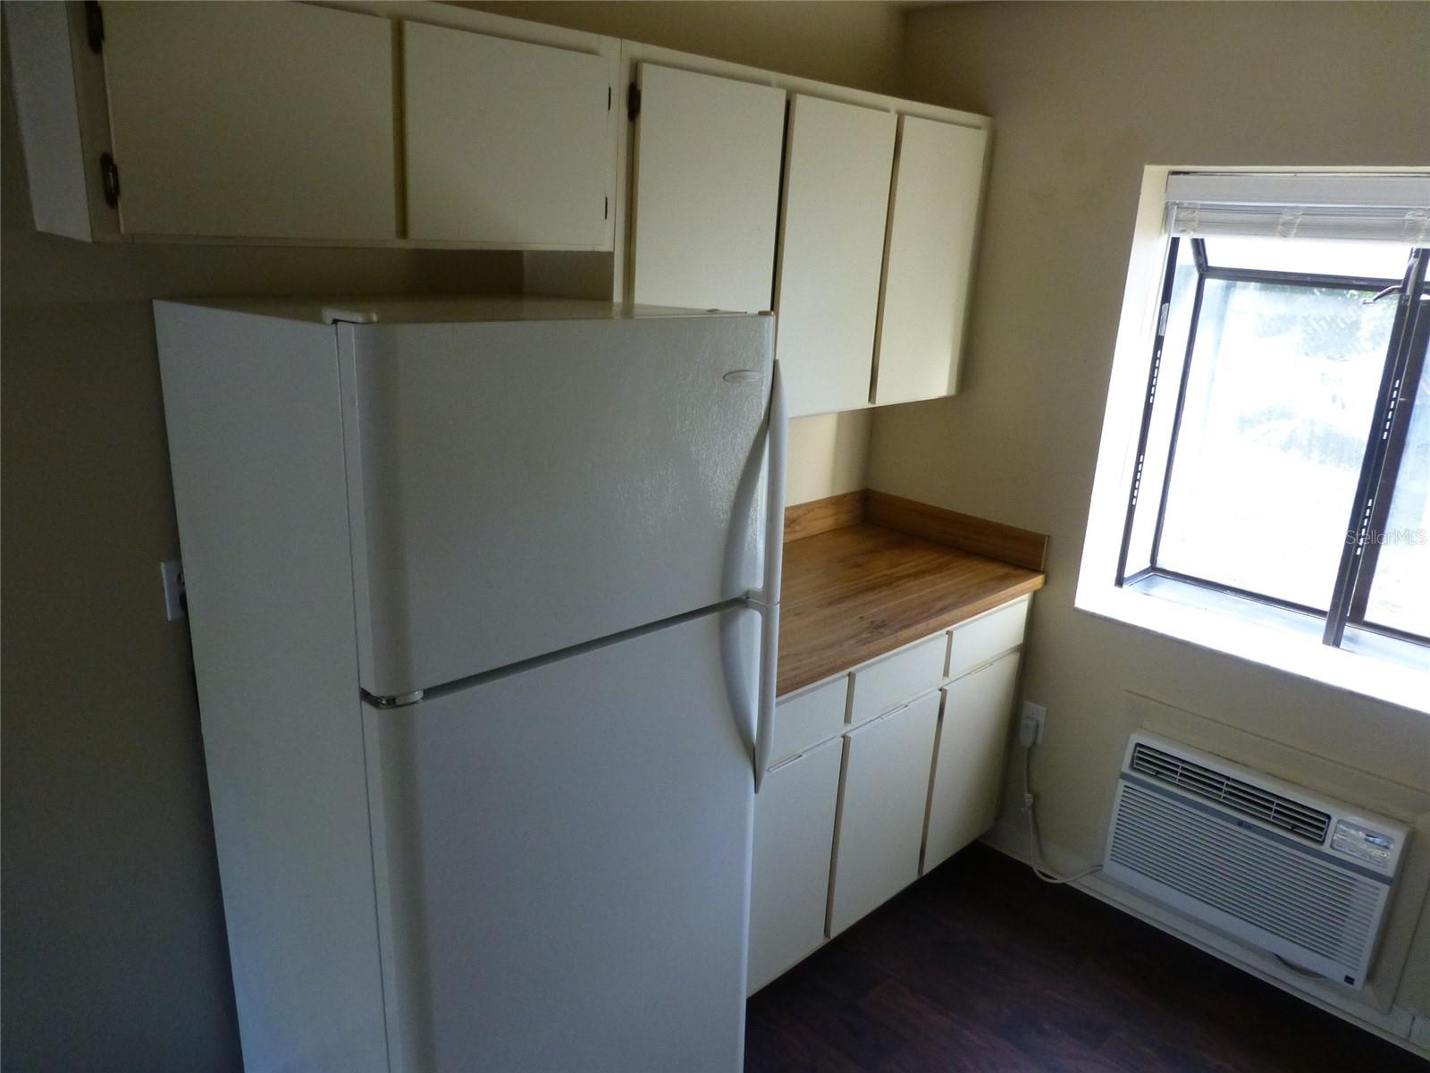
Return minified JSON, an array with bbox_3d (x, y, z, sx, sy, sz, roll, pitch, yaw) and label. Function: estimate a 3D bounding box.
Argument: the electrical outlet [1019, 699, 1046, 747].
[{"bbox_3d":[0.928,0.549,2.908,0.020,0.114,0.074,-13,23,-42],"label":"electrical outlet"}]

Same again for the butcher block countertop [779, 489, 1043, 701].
[{"bbox_3d":[0.250,0.107,2.587,1.275,0.150,0.655,-13,23,-42],"label":"butcher block countertop"}]

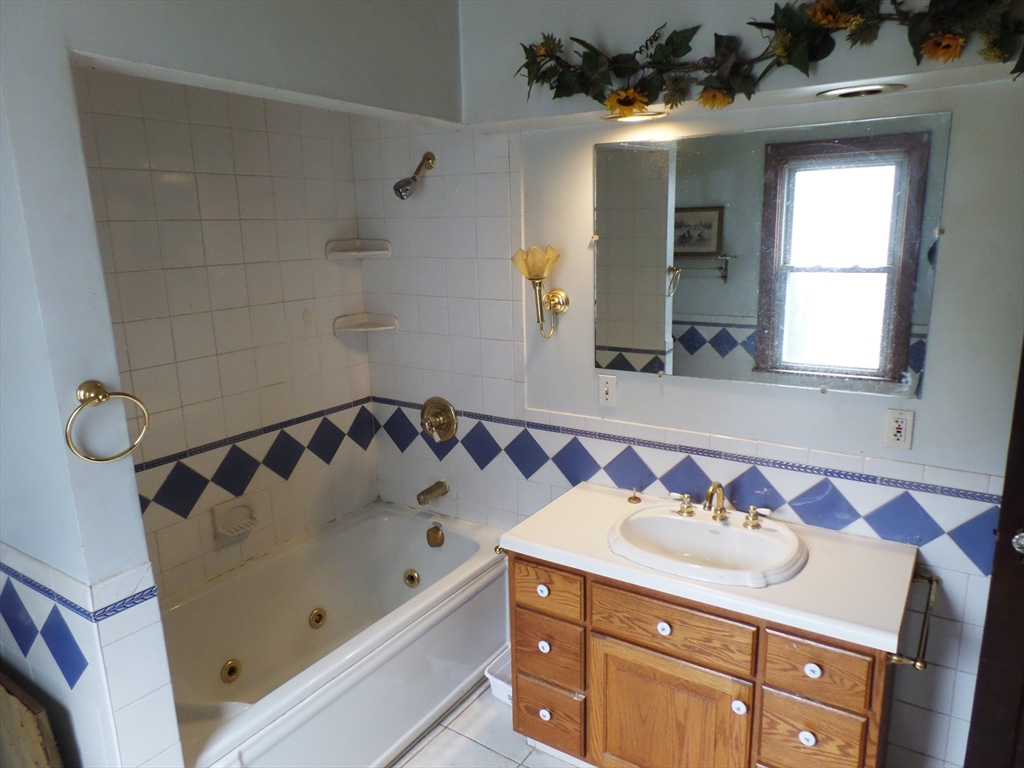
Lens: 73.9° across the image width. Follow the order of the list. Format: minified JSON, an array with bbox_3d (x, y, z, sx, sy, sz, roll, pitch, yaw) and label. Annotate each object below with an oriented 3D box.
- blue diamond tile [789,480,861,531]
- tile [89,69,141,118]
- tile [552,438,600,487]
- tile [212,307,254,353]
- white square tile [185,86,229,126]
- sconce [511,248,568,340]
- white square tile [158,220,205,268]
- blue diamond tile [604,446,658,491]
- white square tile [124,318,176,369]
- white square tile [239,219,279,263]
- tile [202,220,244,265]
[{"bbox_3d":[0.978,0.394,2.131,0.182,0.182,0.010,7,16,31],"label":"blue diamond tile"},{"bbox_3d":[-1.192,-0.889,2.039,0.010,0.153,0.153,7,15,32],"label":"tile"},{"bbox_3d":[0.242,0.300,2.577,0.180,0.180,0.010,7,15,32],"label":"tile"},{"bbox_3d":[-1.016,-0.194,2.477,0.010,0.155,0.151,8,16,33],"label":"tile"},{"bbox_3d":[-1.025,-0.951,2.292,0.010,0.153,0.153,7,15,32],"label":"white square tile"},{"bbox_3d":[0.103,-0.309,2.360,0.165,0.310,0.235,7,15,32],"label":"sconce"},{"bbox_3d":[-1.107,-0.467,2.282,0.010,0.155,0.151,8,16,33],"label":"white square tile"},{"bbox_3d":[0.423,0.322,2.454,0.216,0.216,0.010,7,15,32],"label":"blue diamond tile"},{"bbox_3d":[-1.177,-0.132,2.215,0.010,0.153,0.153,7,15,32],"label":"white square tile"},{"bbox_3d":[-0.940,-0.532,2.540,0.013,0.153,0.152,8,16,33],"label":"white square tile"},{"bbox_3d":[-1.020,-0.497,2.403,0.010,0.150,0.150,8,16,33],"label":"tile"}]

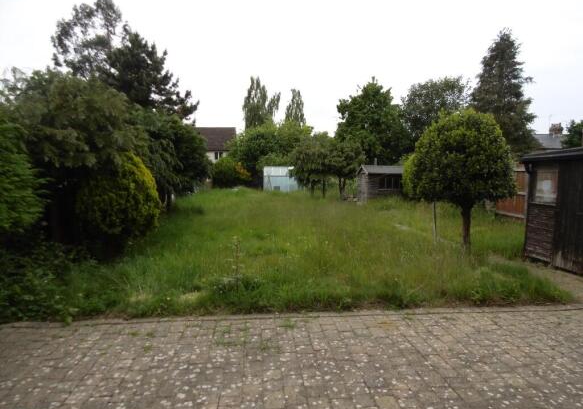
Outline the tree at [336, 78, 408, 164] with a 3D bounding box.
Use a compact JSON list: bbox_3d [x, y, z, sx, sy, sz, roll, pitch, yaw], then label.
[{"bbox_3d":[6.401,-5.418,29.651,5.900,9.110,5.700,0,5,0],"label":"tree"}]

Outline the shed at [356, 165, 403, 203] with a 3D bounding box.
[{"bbox_3d":[5.125,-1.106,19.983,2.500,2.050,1.950,-1,5,-6],"label":"shed"}]

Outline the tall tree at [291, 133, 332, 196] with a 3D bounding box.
[{"bbox_3d":[1.181,-2.335,21.878,2.500,3.950,2.500,0,5,0],"label":"tall tree"}]

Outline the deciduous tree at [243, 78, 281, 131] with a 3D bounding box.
[{"bbox_3d":[-4.266,-10.540,53.307,5.600,15.370,5.400,0,5,0],"label":"deciduous tree"}]

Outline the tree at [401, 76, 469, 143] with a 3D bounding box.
[{"bbox_3d":[12.748,-6.253,32.565,6.600,9.800,6.400,0,5,0],"label":"tree"}]

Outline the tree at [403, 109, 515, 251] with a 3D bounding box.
[{"bbox_3d":[3.417,-0.462,7.489,2.100,2.850,2.050,0,5,0],"label":"tree"}]

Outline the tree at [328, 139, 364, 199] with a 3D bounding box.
[{"bbox_3d":[3.099,-1.978,21.410,2.300,3.630,2.300,0,5,0],"label":"tree"}]

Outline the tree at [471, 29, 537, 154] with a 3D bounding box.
[{"bbox_3d":[14.914,-6.505,26.550,5.100,11.800,5.100,0,5,0],"label":"tree"}]

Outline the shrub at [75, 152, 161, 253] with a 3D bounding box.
[{"bbox_3d":[-3.515,-0.063,7.526,1.700,2.050,1.700,0,5,0],"label":"shrub"}]

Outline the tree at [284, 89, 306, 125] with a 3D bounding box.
[{"bbox_3d":[0.612,-10.488,57.325,4.000,14.600,4.000,0,5,0],"label":"tree"}]

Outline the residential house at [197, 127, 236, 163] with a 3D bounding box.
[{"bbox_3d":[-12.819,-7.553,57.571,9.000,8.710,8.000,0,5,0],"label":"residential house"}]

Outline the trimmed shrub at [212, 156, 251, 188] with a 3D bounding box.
[{"bbox_3d":[-5.307,-2.687,32.891,3.400,3.130,3.000,0,5,0],"label":"trimmed shrub"}]

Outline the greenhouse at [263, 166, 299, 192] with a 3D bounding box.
[{"bbox_3d":[-0.630,-1.754,25.948,2.650,2.050,1.950,-1,5,-6],"label":"greenhouse"}]

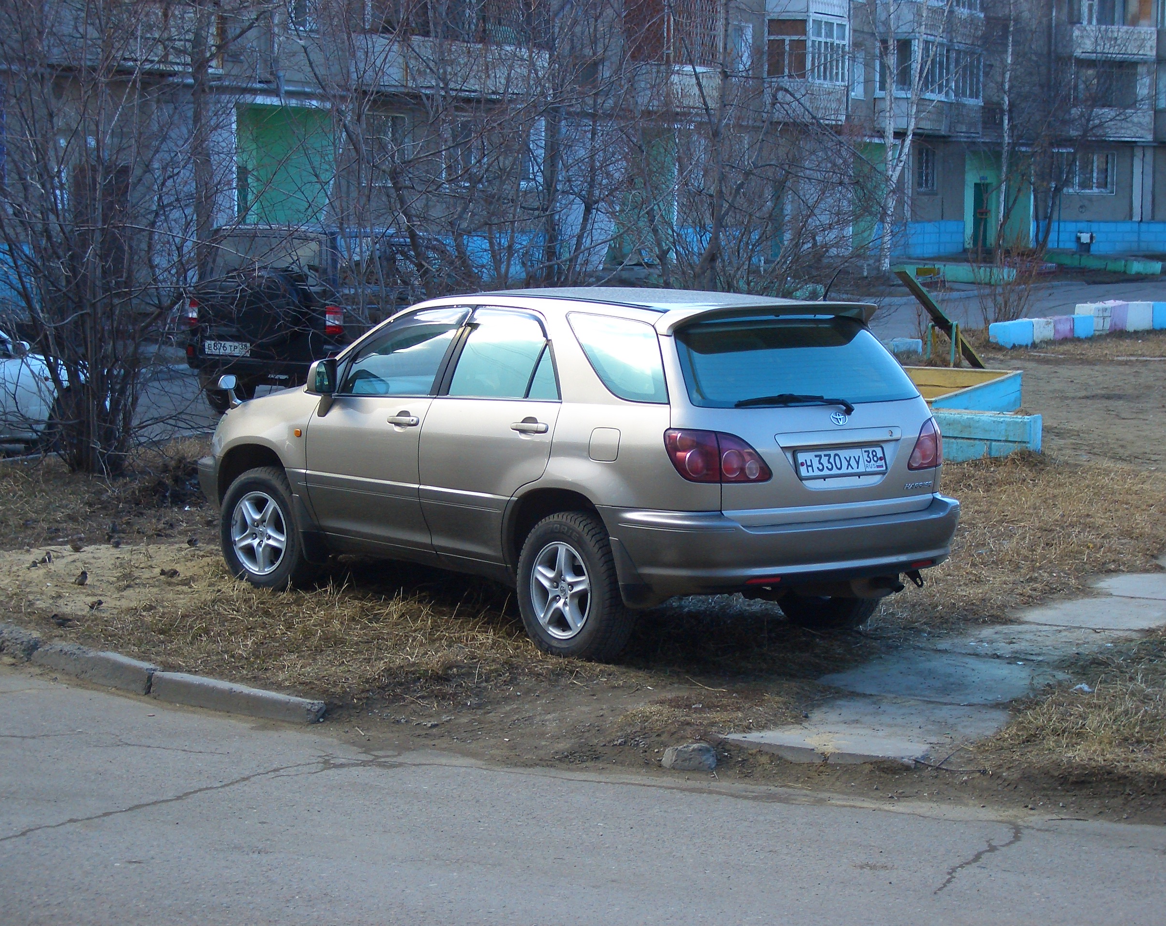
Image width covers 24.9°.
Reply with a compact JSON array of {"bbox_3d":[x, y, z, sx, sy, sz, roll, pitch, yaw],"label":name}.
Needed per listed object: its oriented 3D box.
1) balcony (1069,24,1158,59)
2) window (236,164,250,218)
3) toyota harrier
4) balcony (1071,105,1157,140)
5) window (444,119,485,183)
[{"bbox_3d":[17.630,-14.226,89.435,3.400,1.100,1.100,-3,6,-29],"label":"balcony"},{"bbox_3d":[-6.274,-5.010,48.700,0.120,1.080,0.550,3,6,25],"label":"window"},{"bbox_3d":[-0.193,-0.035,13.713,1.860,1.680,4.580,-4,7,-38],"label":"toyota harrier"},{"bbox_3d":[17.646,-11.527,89.435,3.400,1.100,1.100,-3,6,-29],"label":"balcony"},{"bbox_3d":[-2.452,-6.492,55.000,0.150,1.400,1.800,3,6,25],"label":"window"}]

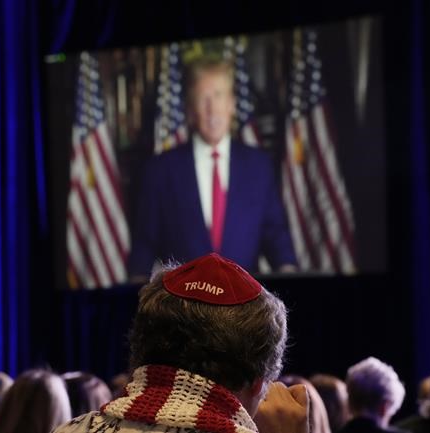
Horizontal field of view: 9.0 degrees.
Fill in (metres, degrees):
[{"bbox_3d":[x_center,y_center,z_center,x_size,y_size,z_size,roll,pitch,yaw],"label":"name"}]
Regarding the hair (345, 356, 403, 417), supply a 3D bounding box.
[{"bbox_3d":[0.556,0.592,9.500,0.195,0.215,0.220,-4,-5,33],"label":"hair"}]

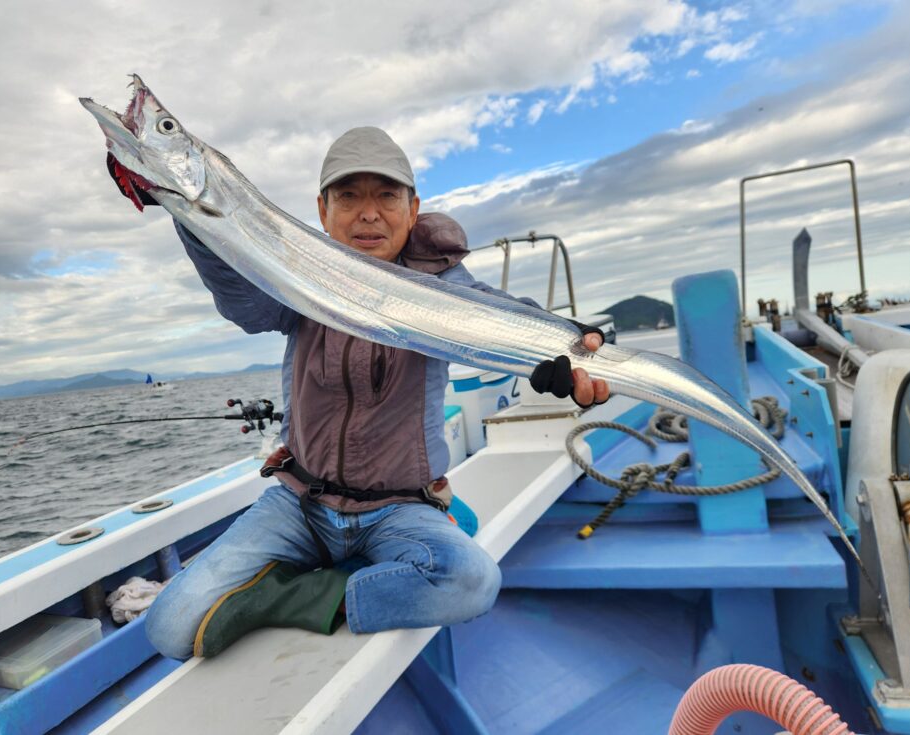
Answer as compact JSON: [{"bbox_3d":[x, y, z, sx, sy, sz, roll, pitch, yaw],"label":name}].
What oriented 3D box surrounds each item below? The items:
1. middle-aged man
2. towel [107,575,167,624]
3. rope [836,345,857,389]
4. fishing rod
[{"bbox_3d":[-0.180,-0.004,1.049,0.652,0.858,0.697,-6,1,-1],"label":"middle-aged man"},{"bbox_3d":[-0.570,0.422,1.180,0.130,0.090,0.150,-5,2,31],"label":"towel"},{"bbox_3d":[1.443,-0.004,2.400,0.090,0.170,0.090,-5,2,30],"label":"rope"},{"bbox_3d":[-1.022,0.191,2.162,1.714,0.150,0.110,-5,2,30],"label":"fishing rod"}]

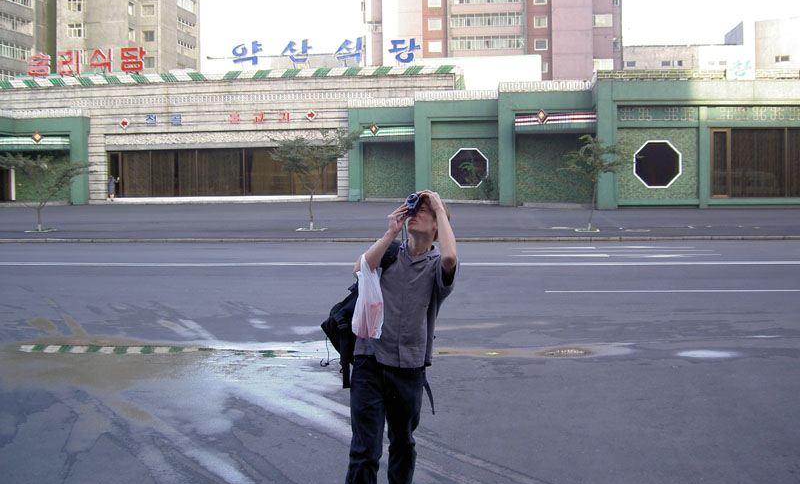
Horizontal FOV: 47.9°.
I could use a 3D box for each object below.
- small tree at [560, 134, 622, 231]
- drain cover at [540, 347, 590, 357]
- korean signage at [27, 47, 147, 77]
[{"bbox_3d":[6.441,-1.987,30.000,2.300,3.200,2.200,0,4,6],"label":"small tree"},{"bbox_3d":[1.713,1.136,9.300,0.510,0.040,0.520,0,4,5],"label":"drain cover"},{"bbox_3d":[-19.826,-11.396,57.000,8.000,1.550,0.300,0,4,8],"label":"korean signage"}]

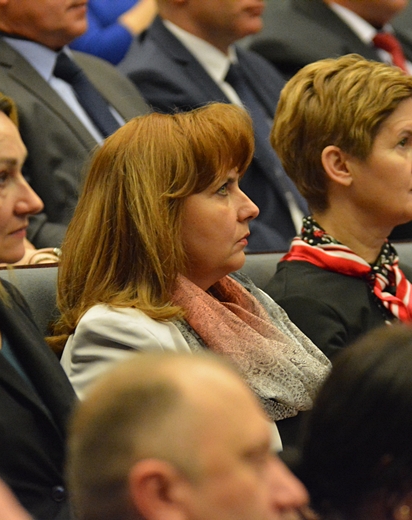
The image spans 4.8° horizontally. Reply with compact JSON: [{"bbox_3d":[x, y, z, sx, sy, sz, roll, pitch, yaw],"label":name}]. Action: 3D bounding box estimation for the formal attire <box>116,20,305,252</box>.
[{"bbox_3d":[0.080,-0.105,8.200,0.390,0.620,0.500,-7,-2,32],"label":"formal attire"}]

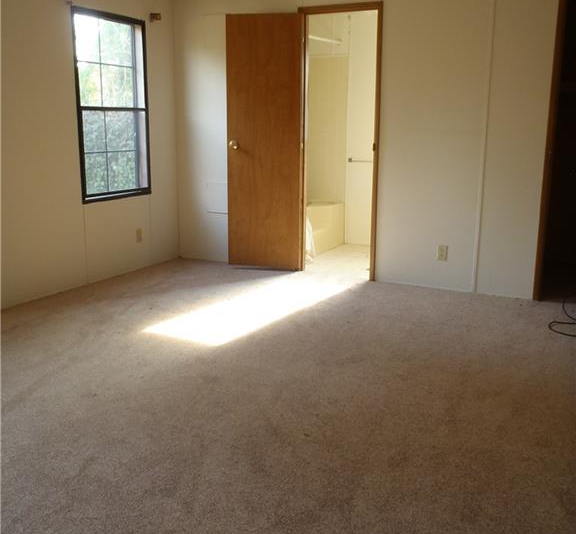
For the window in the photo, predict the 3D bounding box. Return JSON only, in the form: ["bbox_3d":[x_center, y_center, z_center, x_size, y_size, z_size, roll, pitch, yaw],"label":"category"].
[{"bbox_3d":[-1.382,-1.242,4.896,0.090,1.400,0.789,7,14,26],"label":"window"}]

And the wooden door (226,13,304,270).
[{"bbox_3d":[-0.191,-0.977,5.062,0.617,2.017,0.045,3,13,14],"label":"wooden door"}]

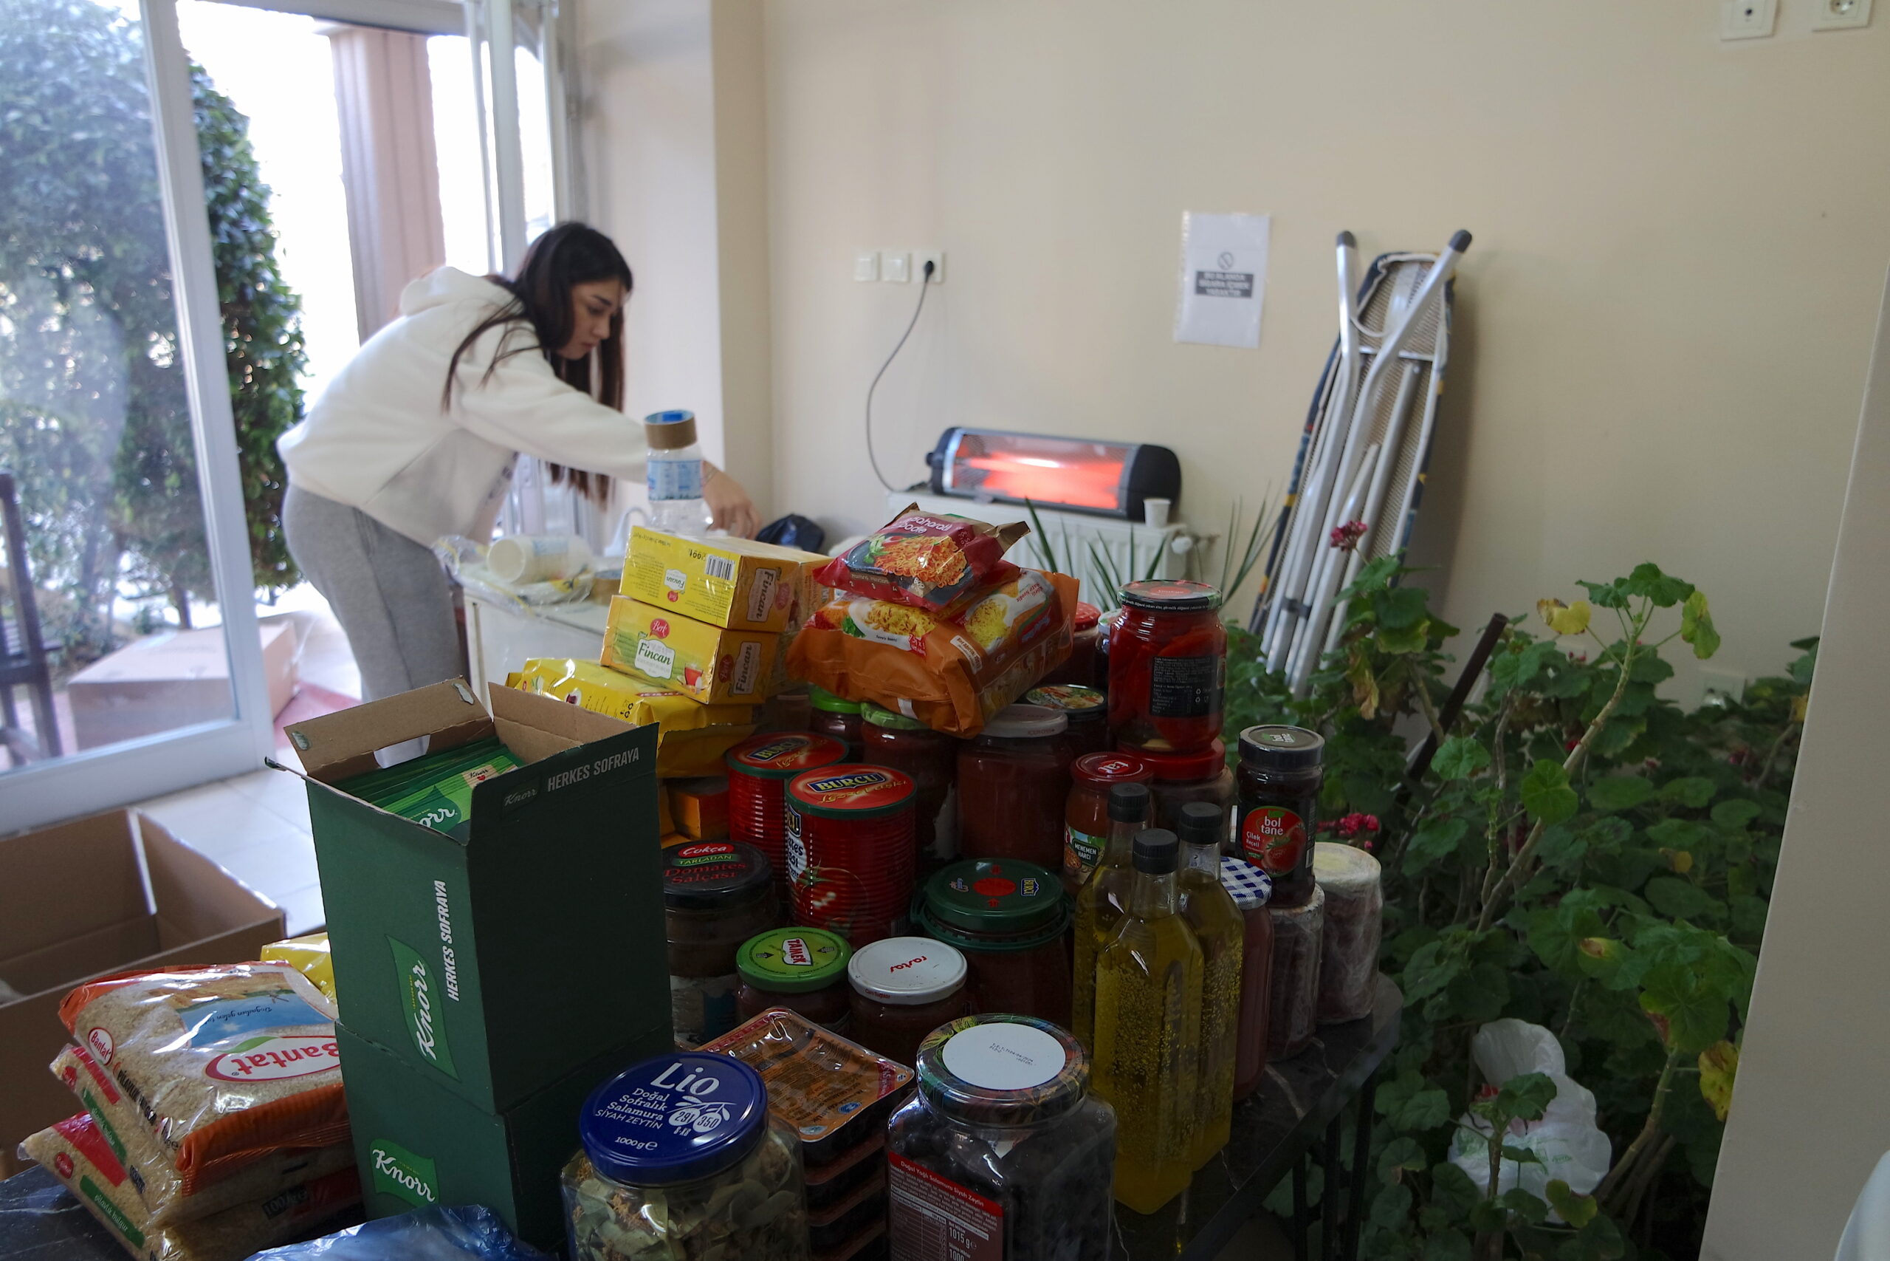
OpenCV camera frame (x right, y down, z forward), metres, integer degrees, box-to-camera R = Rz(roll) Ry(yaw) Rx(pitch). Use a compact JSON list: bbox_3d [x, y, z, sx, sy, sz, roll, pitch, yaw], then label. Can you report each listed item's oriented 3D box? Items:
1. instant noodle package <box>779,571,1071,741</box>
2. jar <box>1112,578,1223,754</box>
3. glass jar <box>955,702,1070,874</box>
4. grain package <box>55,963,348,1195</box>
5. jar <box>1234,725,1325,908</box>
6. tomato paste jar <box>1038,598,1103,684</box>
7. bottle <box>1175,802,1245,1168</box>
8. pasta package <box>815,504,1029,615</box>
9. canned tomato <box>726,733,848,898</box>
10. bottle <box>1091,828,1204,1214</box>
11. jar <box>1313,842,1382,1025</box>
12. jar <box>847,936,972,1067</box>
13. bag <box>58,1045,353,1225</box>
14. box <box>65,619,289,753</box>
[{"bbox_3d":[-0.004,0.010,1.096,0.190,0.083,0.160,10,25,34],"label":"instant noodle package"},{"bbox_3d":[0.190,0.032,1.075,0.099,0.129,0.099,1,14,0],"label":"jar"},{"bbox_3d":[0.069,0.187,1.295,0.113,0.203,0.113,1,14,0],"label":"glass jar"},{"bbox_3d":[-0.483,0.287,0.841,0.190,0.050,0.130,14,19,42],"label":"grain package"},{"bbox_3d":[0.275,0.155,1.044,0.068,0.137,0.068,3,14,10],"label":"jar"},{"bbox_3d":[0.107,0.062,1.264,0.093,0.165,0.093,1,14,0],"label":"tomato paste jar"},{"bbox_3d":[0.180,0.256,0.916,0.058,0.268,0.058,-13,20,-43],"label":"bottle"},{"bbox_3d":[-0.020,-0.071,1.240,0.136,0.037,0.155,17,41,32],"label":"pasta package"},{"bbox_3d":[-0.133,0.161,1.077,0.102,0.120,0.102,1,14,0],"label":"canned tomato"},{"bbox_3d":[0.140,0.265,0.872,0.060,0.261,0.060,14,19,43],"label":"bottle"},{"bbox_3d":[0.348,0.269,1.115,0.073,0.138,0.073,1,14,0],"label":"jar"},{"bbox_3d":[-0.026,0.310,0.909,0.088,0.152,0.088,1,14,0],"label":"jar"},{"bbox_3d":[-0.517,0.321,0.873,0.200,0.048,0.130,14,19,42],"label":"bag"},{"bbox_3d":[-2.427,0.187,4.079,0.435,0.238,0.639,-3,15,-12],"label":"box"}]

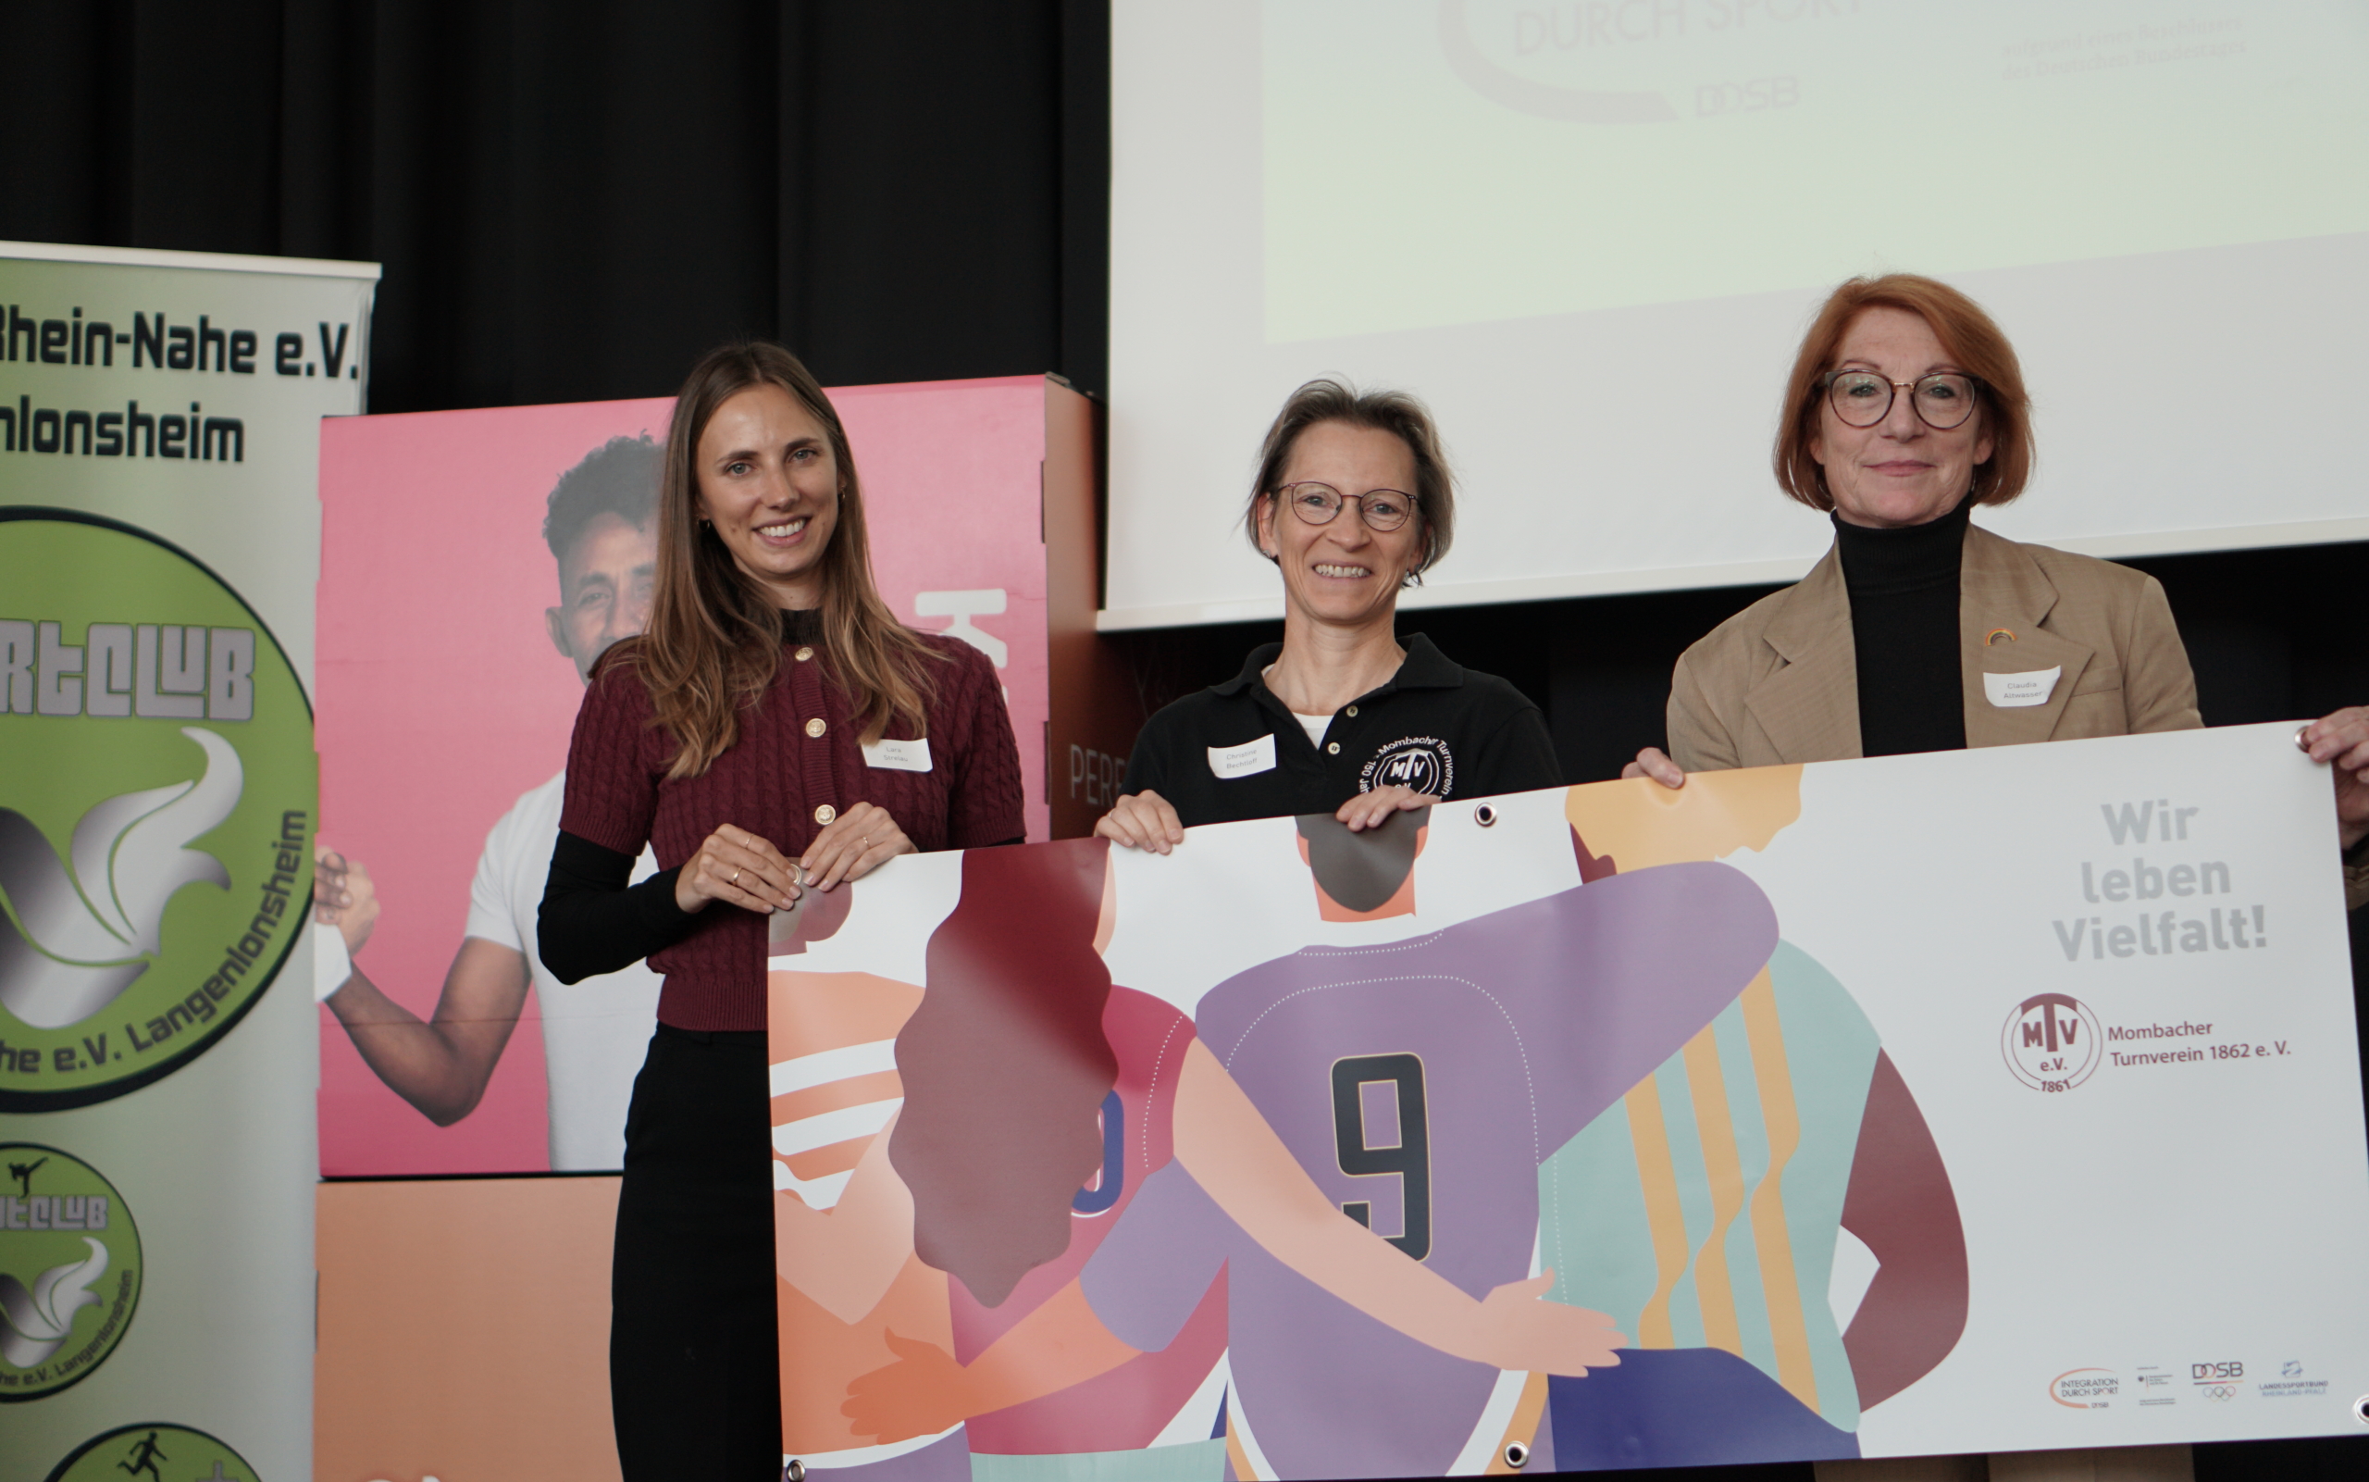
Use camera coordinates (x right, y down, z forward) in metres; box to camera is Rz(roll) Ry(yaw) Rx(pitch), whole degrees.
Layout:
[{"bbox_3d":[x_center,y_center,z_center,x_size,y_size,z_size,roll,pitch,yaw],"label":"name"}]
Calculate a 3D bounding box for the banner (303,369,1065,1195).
[{"bbox_3d":[-0.579,0.050,5.732,0.900,0.900,0.050,-2,-5,15],"label":"banner"}]

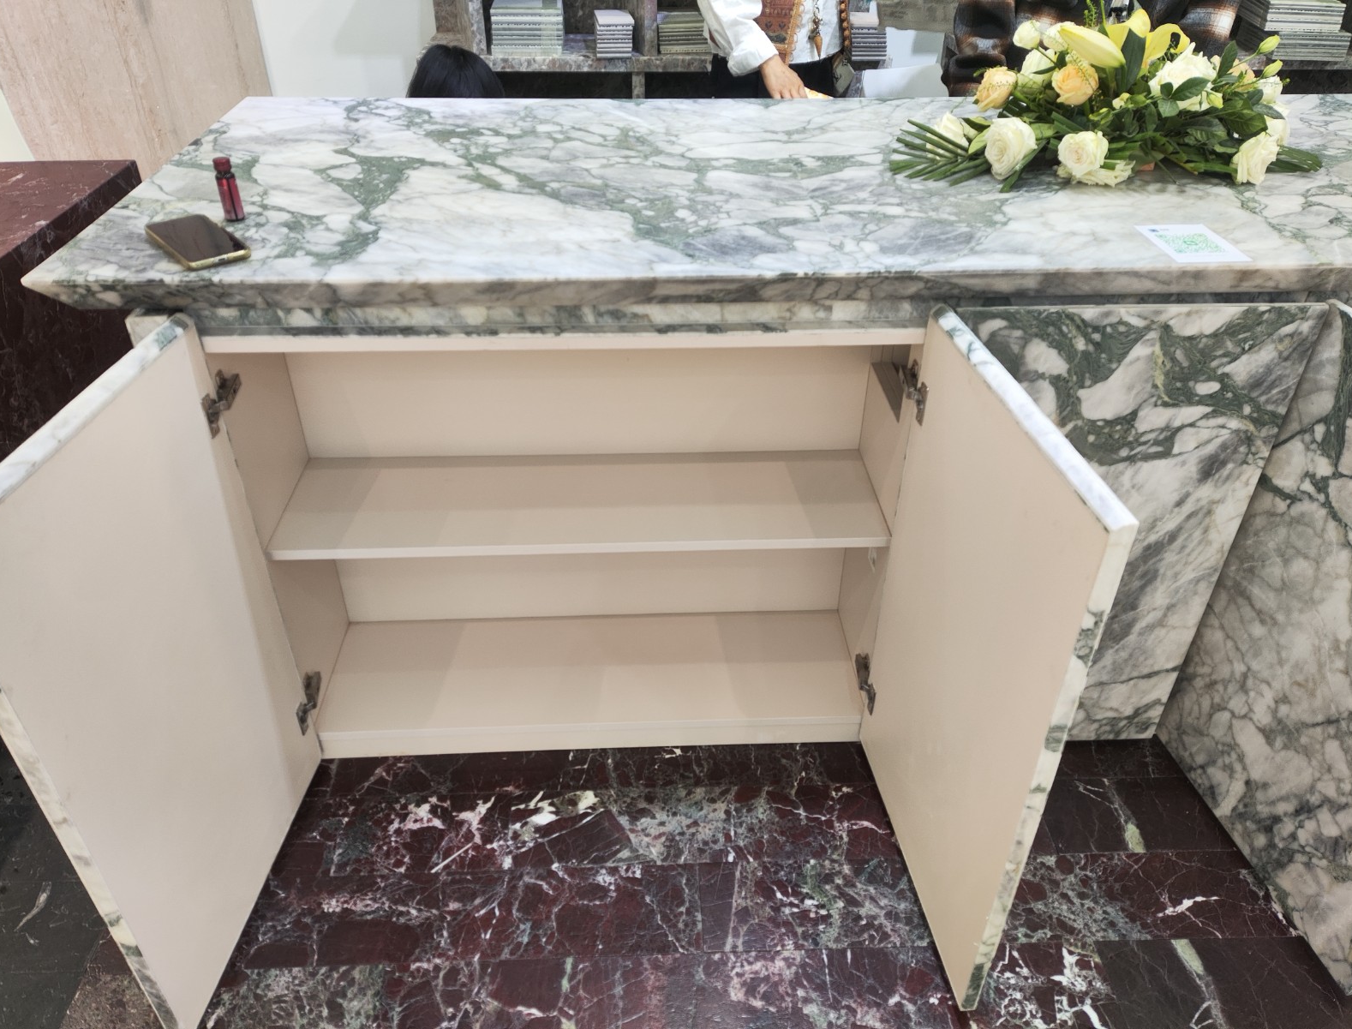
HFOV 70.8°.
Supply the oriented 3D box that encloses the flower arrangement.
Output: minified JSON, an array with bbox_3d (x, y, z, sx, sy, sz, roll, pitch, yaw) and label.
[{"bbox_3d":[0.650,-0.643,1.424,0.640,0.250,0.350,-1,35,-2],"label":"flower arrangement"}]

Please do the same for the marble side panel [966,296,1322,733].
[{"bbox_3d":[0.633,0.063,1.545,0.530,0.842,0.028,-1,34,-3],"label":"marble side panel"}]

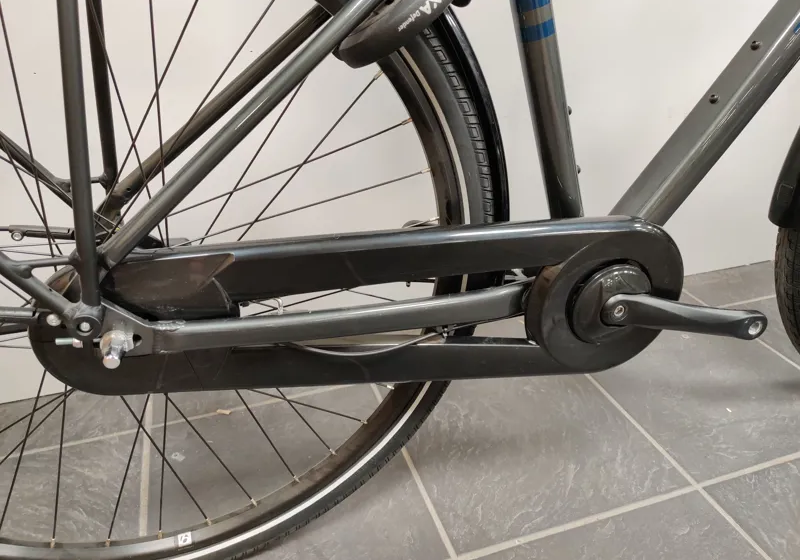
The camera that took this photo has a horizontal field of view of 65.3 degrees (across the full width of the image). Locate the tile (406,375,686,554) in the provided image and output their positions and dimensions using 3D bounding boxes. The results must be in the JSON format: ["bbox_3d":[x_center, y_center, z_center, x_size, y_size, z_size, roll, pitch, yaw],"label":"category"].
[{"bbox_3d":[0.171,0.220,0.910,0.334,0.010,0.334,-9,31,-16],"label":"tile"}]

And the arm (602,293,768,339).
[{"bbox_3d":[0.304,0.037,0.673,0.202,0.034,0.030,6,24,-15],"label":"arm"}]

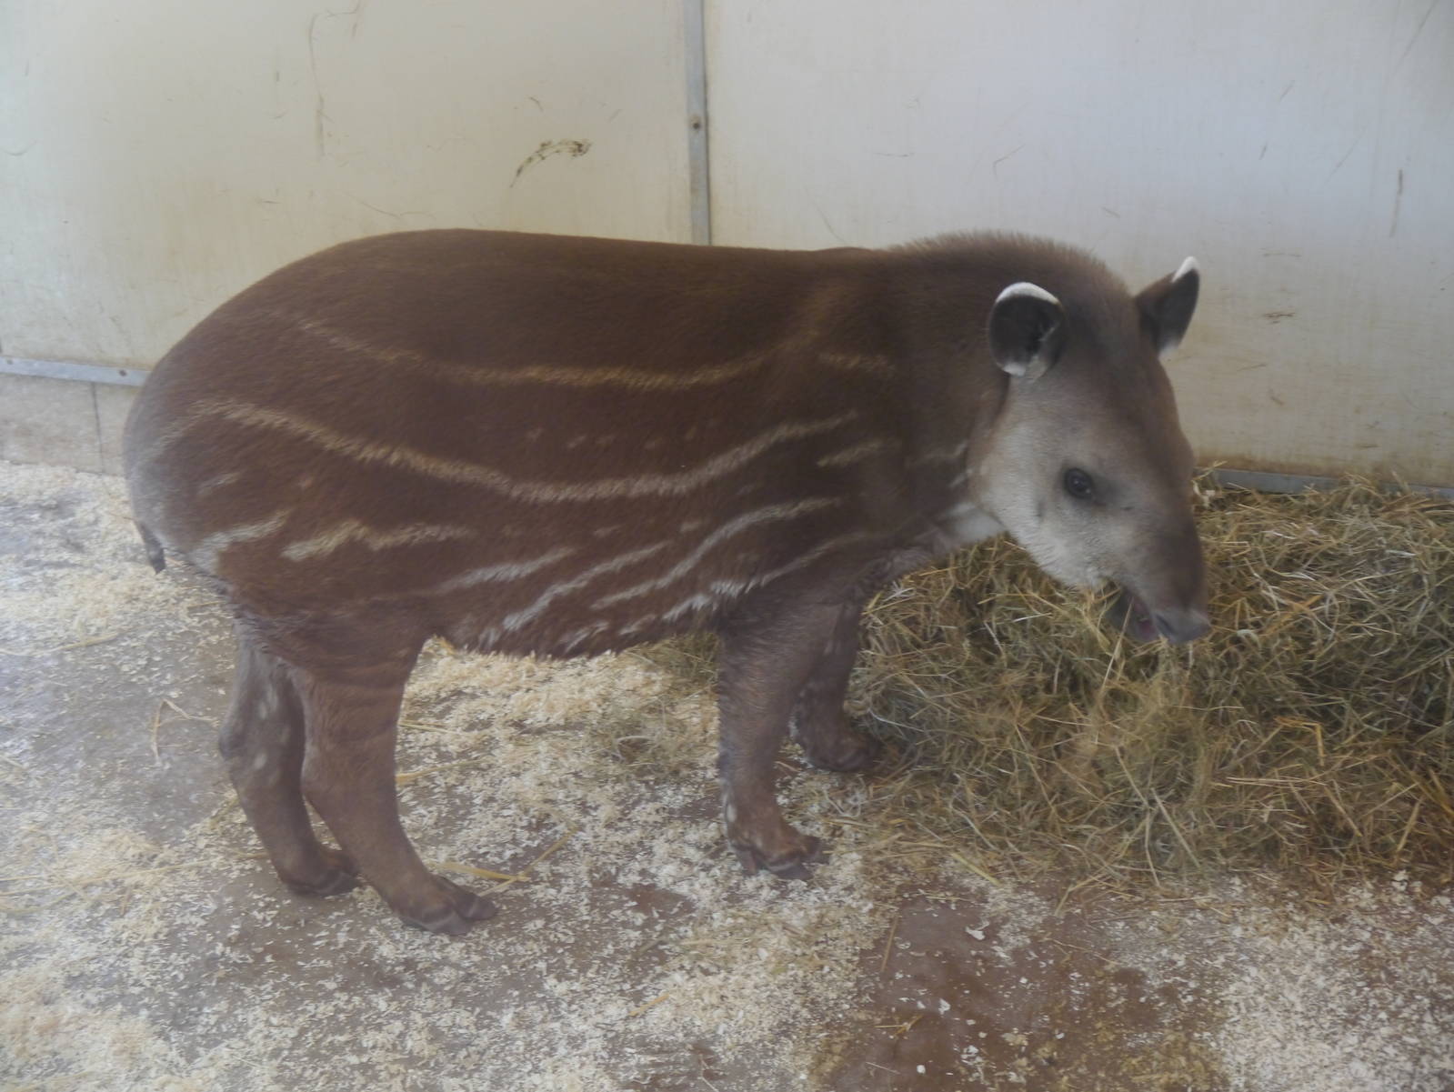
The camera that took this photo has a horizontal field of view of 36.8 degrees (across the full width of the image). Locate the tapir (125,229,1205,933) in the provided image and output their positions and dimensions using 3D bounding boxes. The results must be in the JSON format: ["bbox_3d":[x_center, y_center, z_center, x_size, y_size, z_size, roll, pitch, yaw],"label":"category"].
[{"bbox_3d":[-0.039,0.009,2.121,1.045,0.635,0.355,-8,21,-16],"label":"tapir"}]

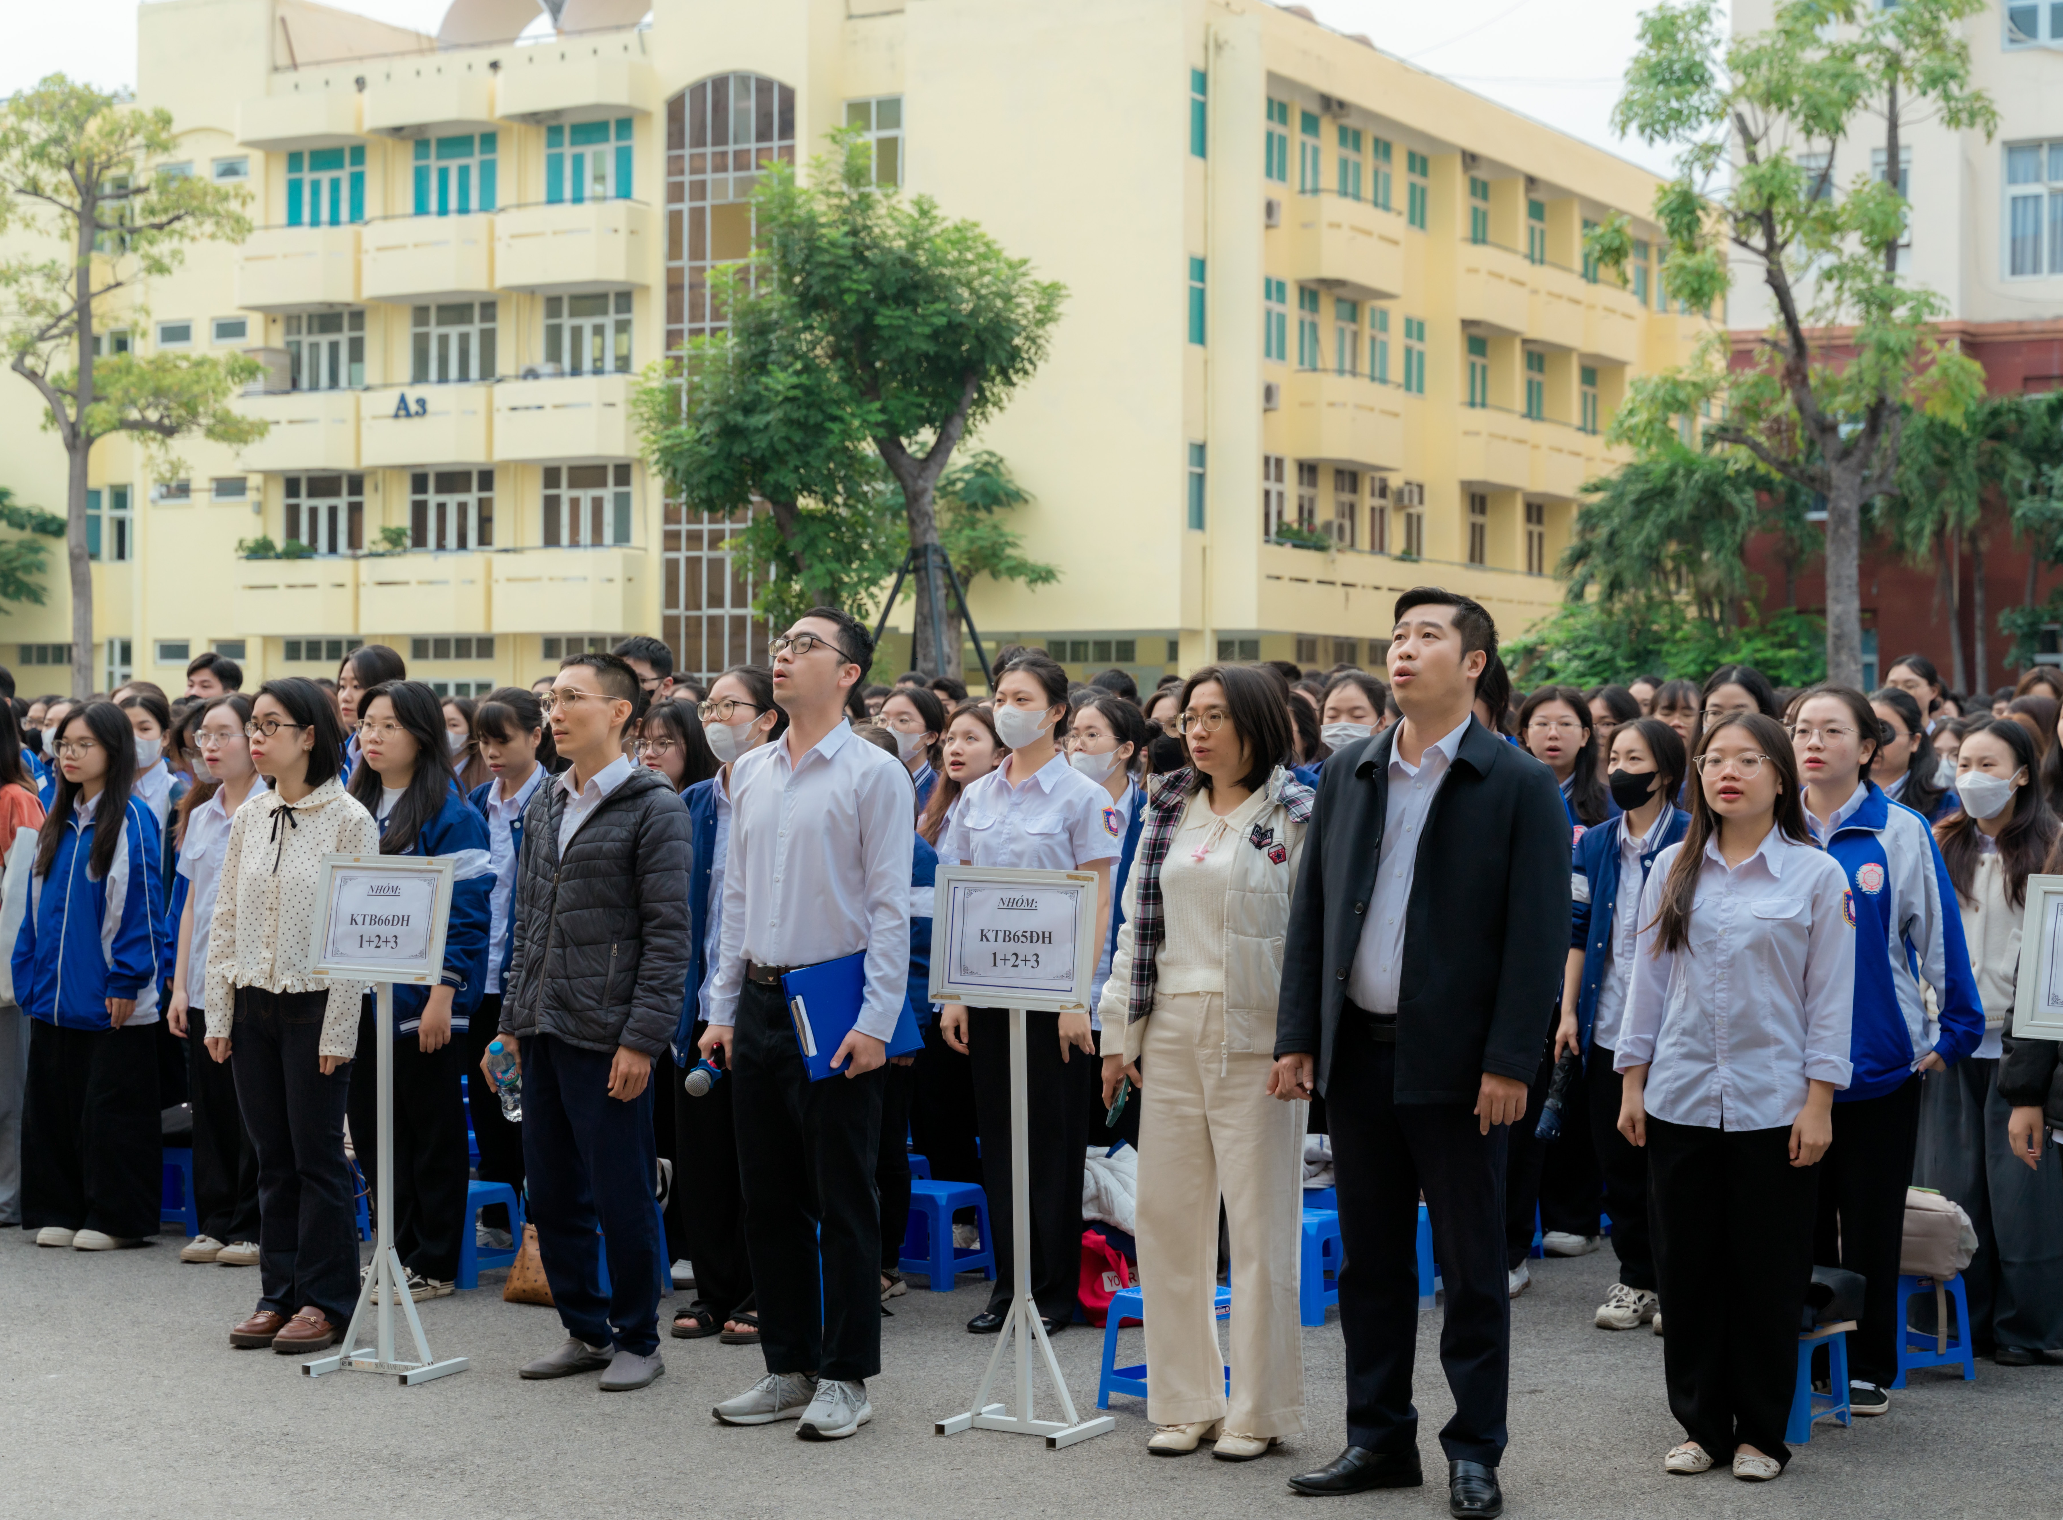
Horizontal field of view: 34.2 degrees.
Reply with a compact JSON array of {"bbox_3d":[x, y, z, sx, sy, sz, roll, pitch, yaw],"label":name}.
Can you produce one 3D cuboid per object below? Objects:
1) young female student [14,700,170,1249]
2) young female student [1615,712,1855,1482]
[{"bbox_3d":[-2.699,0.609,9.654,0.490,1.561,0.330,1,1,26],"label":"young female student"},{"bbox_3d":[1.471,0.677,6.981,0.490,1.551,0.310,1,1,23],"label":"young female student"}]

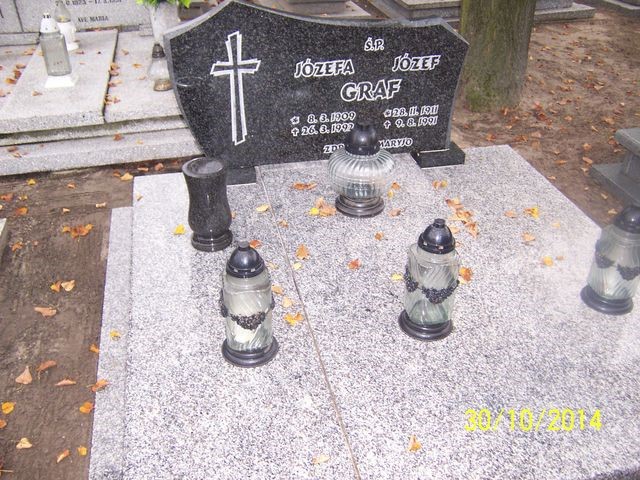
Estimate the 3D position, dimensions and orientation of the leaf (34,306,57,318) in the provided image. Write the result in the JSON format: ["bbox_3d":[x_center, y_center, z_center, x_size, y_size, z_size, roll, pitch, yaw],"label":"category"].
[{"bbox_3d":[-0.921,0.243,2.047,0.075,0.020,0.050,-6,34,-11],"label":"leaf"}]

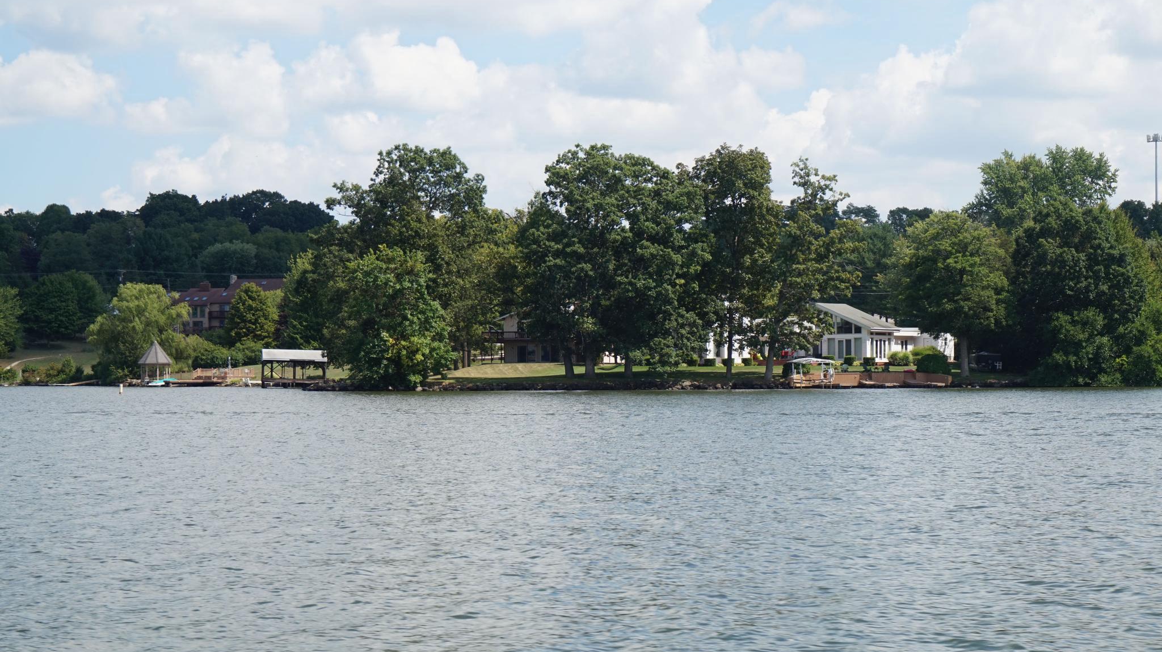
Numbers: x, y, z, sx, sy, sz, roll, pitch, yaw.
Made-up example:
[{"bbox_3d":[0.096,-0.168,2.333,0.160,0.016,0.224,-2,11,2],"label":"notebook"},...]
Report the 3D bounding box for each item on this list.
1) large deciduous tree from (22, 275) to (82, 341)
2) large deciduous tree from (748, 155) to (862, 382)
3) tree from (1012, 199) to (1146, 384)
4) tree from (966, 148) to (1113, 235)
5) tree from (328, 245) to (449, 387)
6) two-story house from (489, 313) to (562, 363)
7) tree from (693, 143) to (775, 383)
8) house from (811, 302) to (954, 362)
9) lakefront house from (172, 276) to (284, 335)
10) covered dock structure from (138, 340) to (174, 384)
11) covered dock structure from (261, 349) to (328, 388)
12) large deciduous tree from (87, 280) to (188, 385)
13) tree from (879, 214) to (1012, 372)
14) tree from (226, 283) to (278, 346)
[{"bbox_3d":[-89.830,-2.700,400.000,10.500,12.000,10.500,0,-1,0],"label":"large deciduous tree"},{"bbox_3d":[22.800,-5.710,239.000,11.380,22.570,11.040,0,-1,0],"label":"large deciduous tree"},{"bbox_3d":[52.860,-3.710,250.000,13.980,19.660,13.560,0,-1,0],"label":"tree"},{"bbox_3d":[54.730,-8.200,280.000,17.670,26.230,17.140,0,-1,0],"label":"tree"},{"bbox_3d":[-20.890,-0.890,258.000,13.600,15.800,12.300,0,-1,0],"label":"tree"},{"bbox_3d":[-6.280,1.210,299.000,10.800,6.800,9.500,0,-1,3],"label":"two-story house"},{"bbox_3d":[17.840,-7.420,273.000,9.900,27.400,10.000,0,-1,0],"label":"tree"},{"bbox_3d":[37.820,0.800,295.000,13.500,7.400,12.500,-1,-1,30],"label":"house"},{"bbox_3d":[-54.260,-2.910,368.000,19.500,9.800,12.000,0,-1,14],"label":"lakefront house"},{"bbox_3d":[-56.510,4.760,313.000,4.600,5.600,4.600,0,-1,0],"label":"covered dock structure"},{"bbox_3d":[-34.420,5.100,283.000,7.800,4.600,5.200,0,-1,-3],"label":"covered dock structure"},{"bbox_3d":[-60.900,0.940,324.000,14.400,13.800,13.000,0,-1,0],"label":"large deciduous tree"},{"bbox_3d":[38.850,-3.390,251.000,13.470,17.510,13.060,0,-1,0],"label":"tree"},{"bbox_3d":[-46.750,-1.550,335.000,7.210,9.170,7.000,0,-1,0],"label":"tree"}]

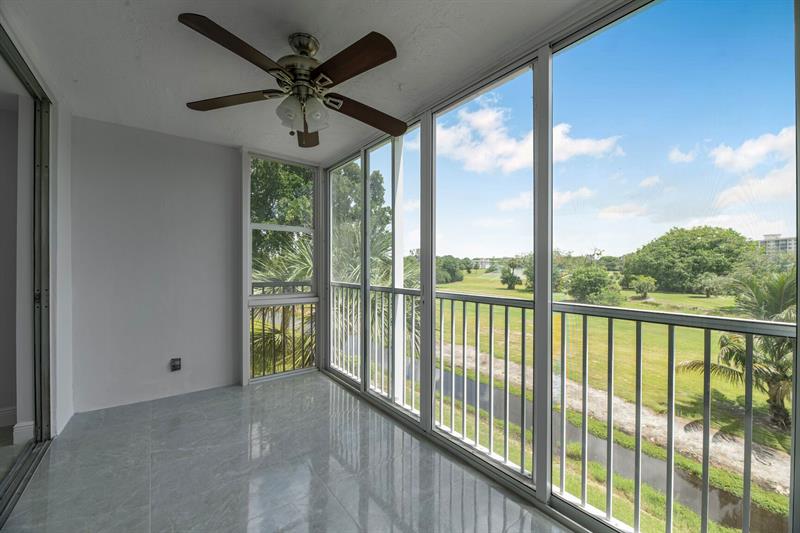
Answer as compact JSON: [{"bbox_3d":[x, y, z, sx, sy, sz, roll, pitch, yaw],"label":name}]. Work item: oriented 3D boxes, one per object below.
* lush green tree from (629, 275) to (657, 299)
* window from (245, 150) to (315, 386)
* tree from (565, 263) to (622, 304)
[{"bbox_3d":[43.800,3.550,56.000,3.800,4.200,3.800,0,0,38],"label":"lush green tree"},{"bbox_3d":[-1.320,0.010,3.540,0.770,2.400,0.080,0,0,-37],"label":"window"},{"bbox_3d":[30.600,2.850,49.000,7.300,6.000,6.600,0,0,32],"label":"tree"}]

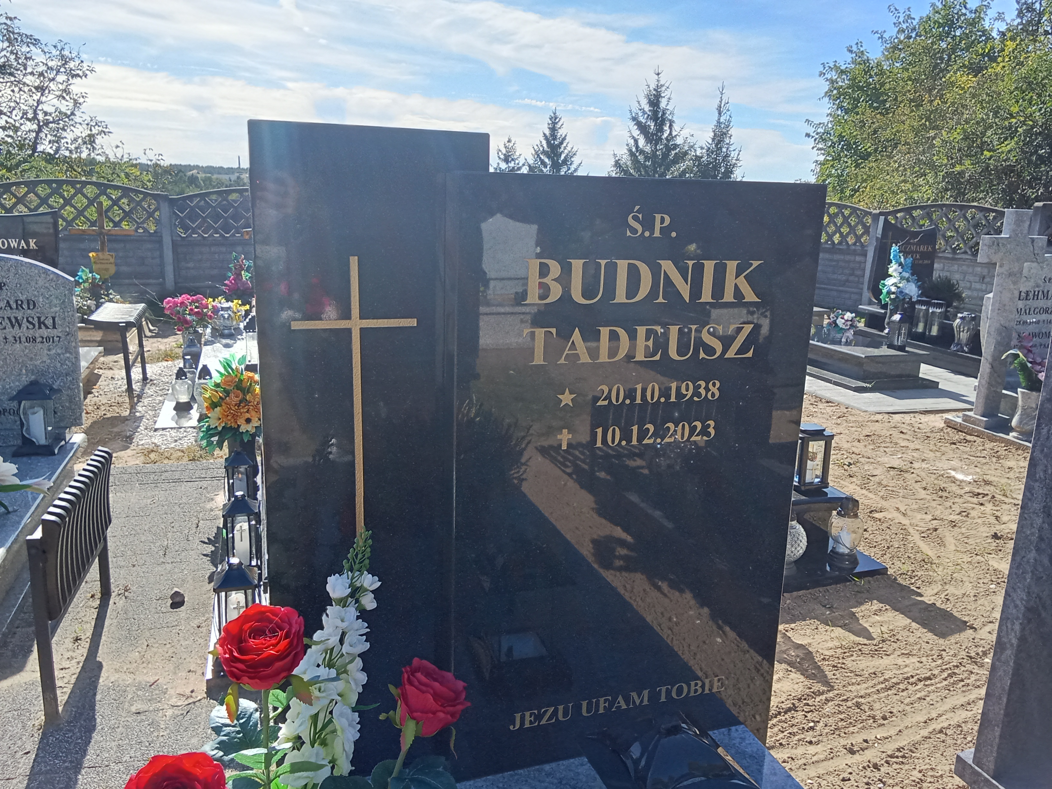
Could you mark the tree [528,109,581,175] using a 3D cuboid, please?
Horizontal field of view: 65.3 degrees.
[{"bbox_3d":[0.888,-7.264,27.046,2.400,4.082,2.400,-3,14,-18],"label":"tree"}]

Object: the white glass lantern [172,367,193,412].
[{"bbox_3d":[-1.884,-0.032,4.495,0.108,0.232,0.108,-3,14,-18],"label":"white glass lantern"}]

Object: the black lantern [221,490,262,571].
[{"bbox_3d":[-0.909,0.442,2.621,0.118,0.281,0.118,-3,14,-18],"label":"black lantern"}]

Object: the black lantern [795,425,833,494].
[{"bbox_3d":[0.952,0.209,2.772,0.112,0.211,0.112,-3,14,-18],"label":"black lantern"}]

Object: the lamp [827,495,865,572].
[{"bbox_3d":[1.126,0.481,2.876,0.133,0.265,0.133,-3,14,-18],"label":"lamp"}]

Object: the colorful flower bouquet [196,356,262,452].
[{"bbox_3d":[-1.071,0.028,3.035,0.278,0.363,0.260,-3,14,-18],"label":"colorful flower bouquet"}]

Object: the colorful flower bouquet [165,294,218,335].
[{"bbox_3d":[-2.282,-0.551,5.585,0.370,0.280,0.330,-3,14,-18],"label":"colorful flower bouquet"}]

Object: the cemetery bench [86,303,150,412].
[{"bbox_3d":[-2.462,-0.237,5.009,0.286,0.525,0.850,-3,14,-18],"label":"cemetery bench"}]

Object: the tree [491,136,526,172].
[{"bbox_3d":[-0.917,-10.529,40.476,2.600,4.254,2.600,-3,14,-18],"label":"tree"}]

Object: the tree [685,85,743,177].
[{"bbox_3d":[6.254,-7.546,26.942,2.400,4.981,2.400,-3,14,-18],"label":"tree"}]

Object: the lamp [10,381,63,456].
[{"bbox_3d":[-2.011,0.086,3.363,0.157,0.289,0.174,-3,14,-18],"label":"lamp"}]

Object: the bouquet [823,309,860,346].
[{"bbox_3d":[2.348,-0.498,6.106,0.270,0.260,0.250,-3,14,-18],"label":"bouquet"}]

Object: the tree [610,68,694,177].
[{"bbox_3d":[4.657,-8.971,30.666,3.500,6.041,3.500,-3,14,-18],"label":"tree"}]

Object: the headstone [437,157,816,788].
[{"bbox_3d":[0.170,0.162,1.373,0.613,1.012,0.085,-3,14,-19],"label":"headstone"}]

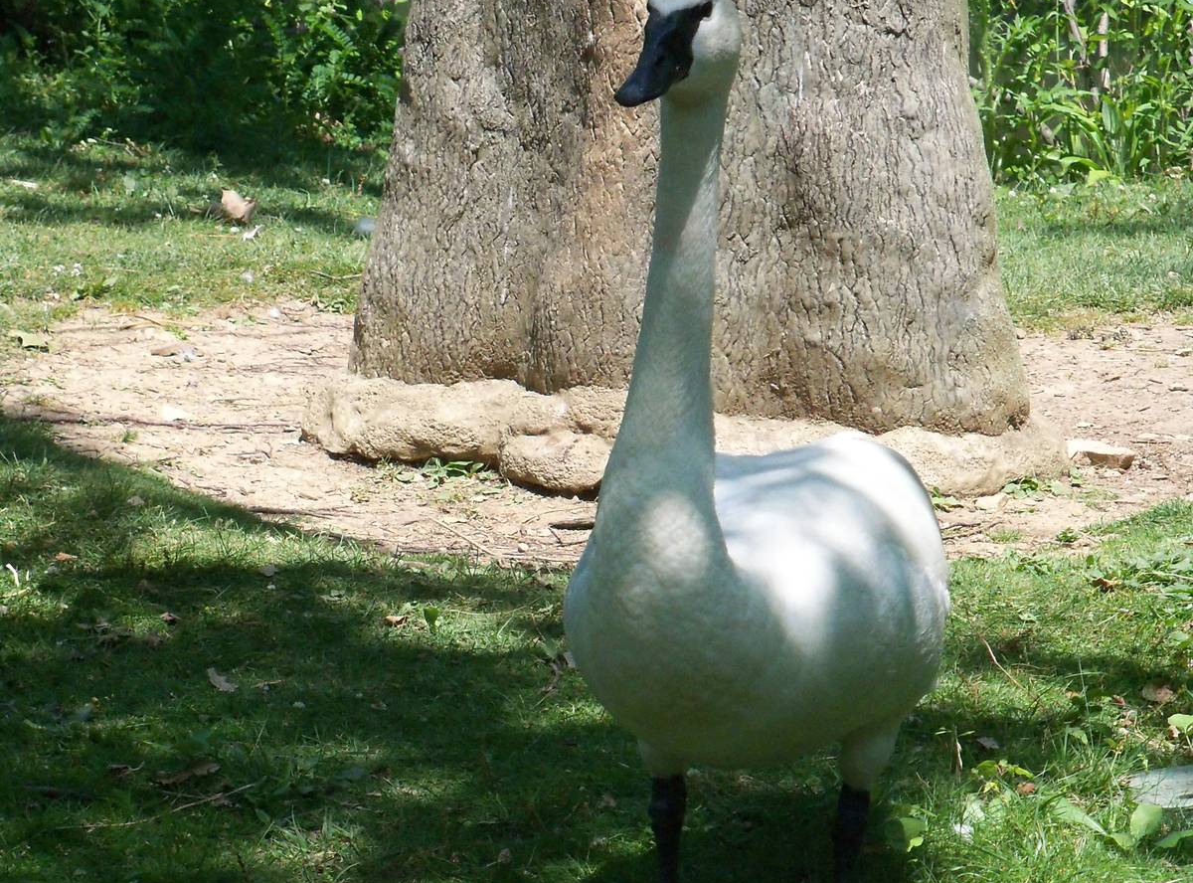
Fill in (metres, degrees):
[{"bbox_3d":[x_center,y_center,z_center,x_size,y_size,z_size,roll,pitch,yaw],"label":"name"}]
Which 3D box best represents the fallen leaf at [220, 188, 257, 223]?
[{"bbox_3d":[-0.753,-0.495,11.982,0.080,0.060,0.060,0,10,0],"label":"fallen leaf"}]

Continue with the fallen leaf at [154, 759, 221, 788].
[{"bbox_3d":[-0.501,0.407,6.983,0.078,0.020,0.055,0,10,0],"label":"fallen leaf"}]

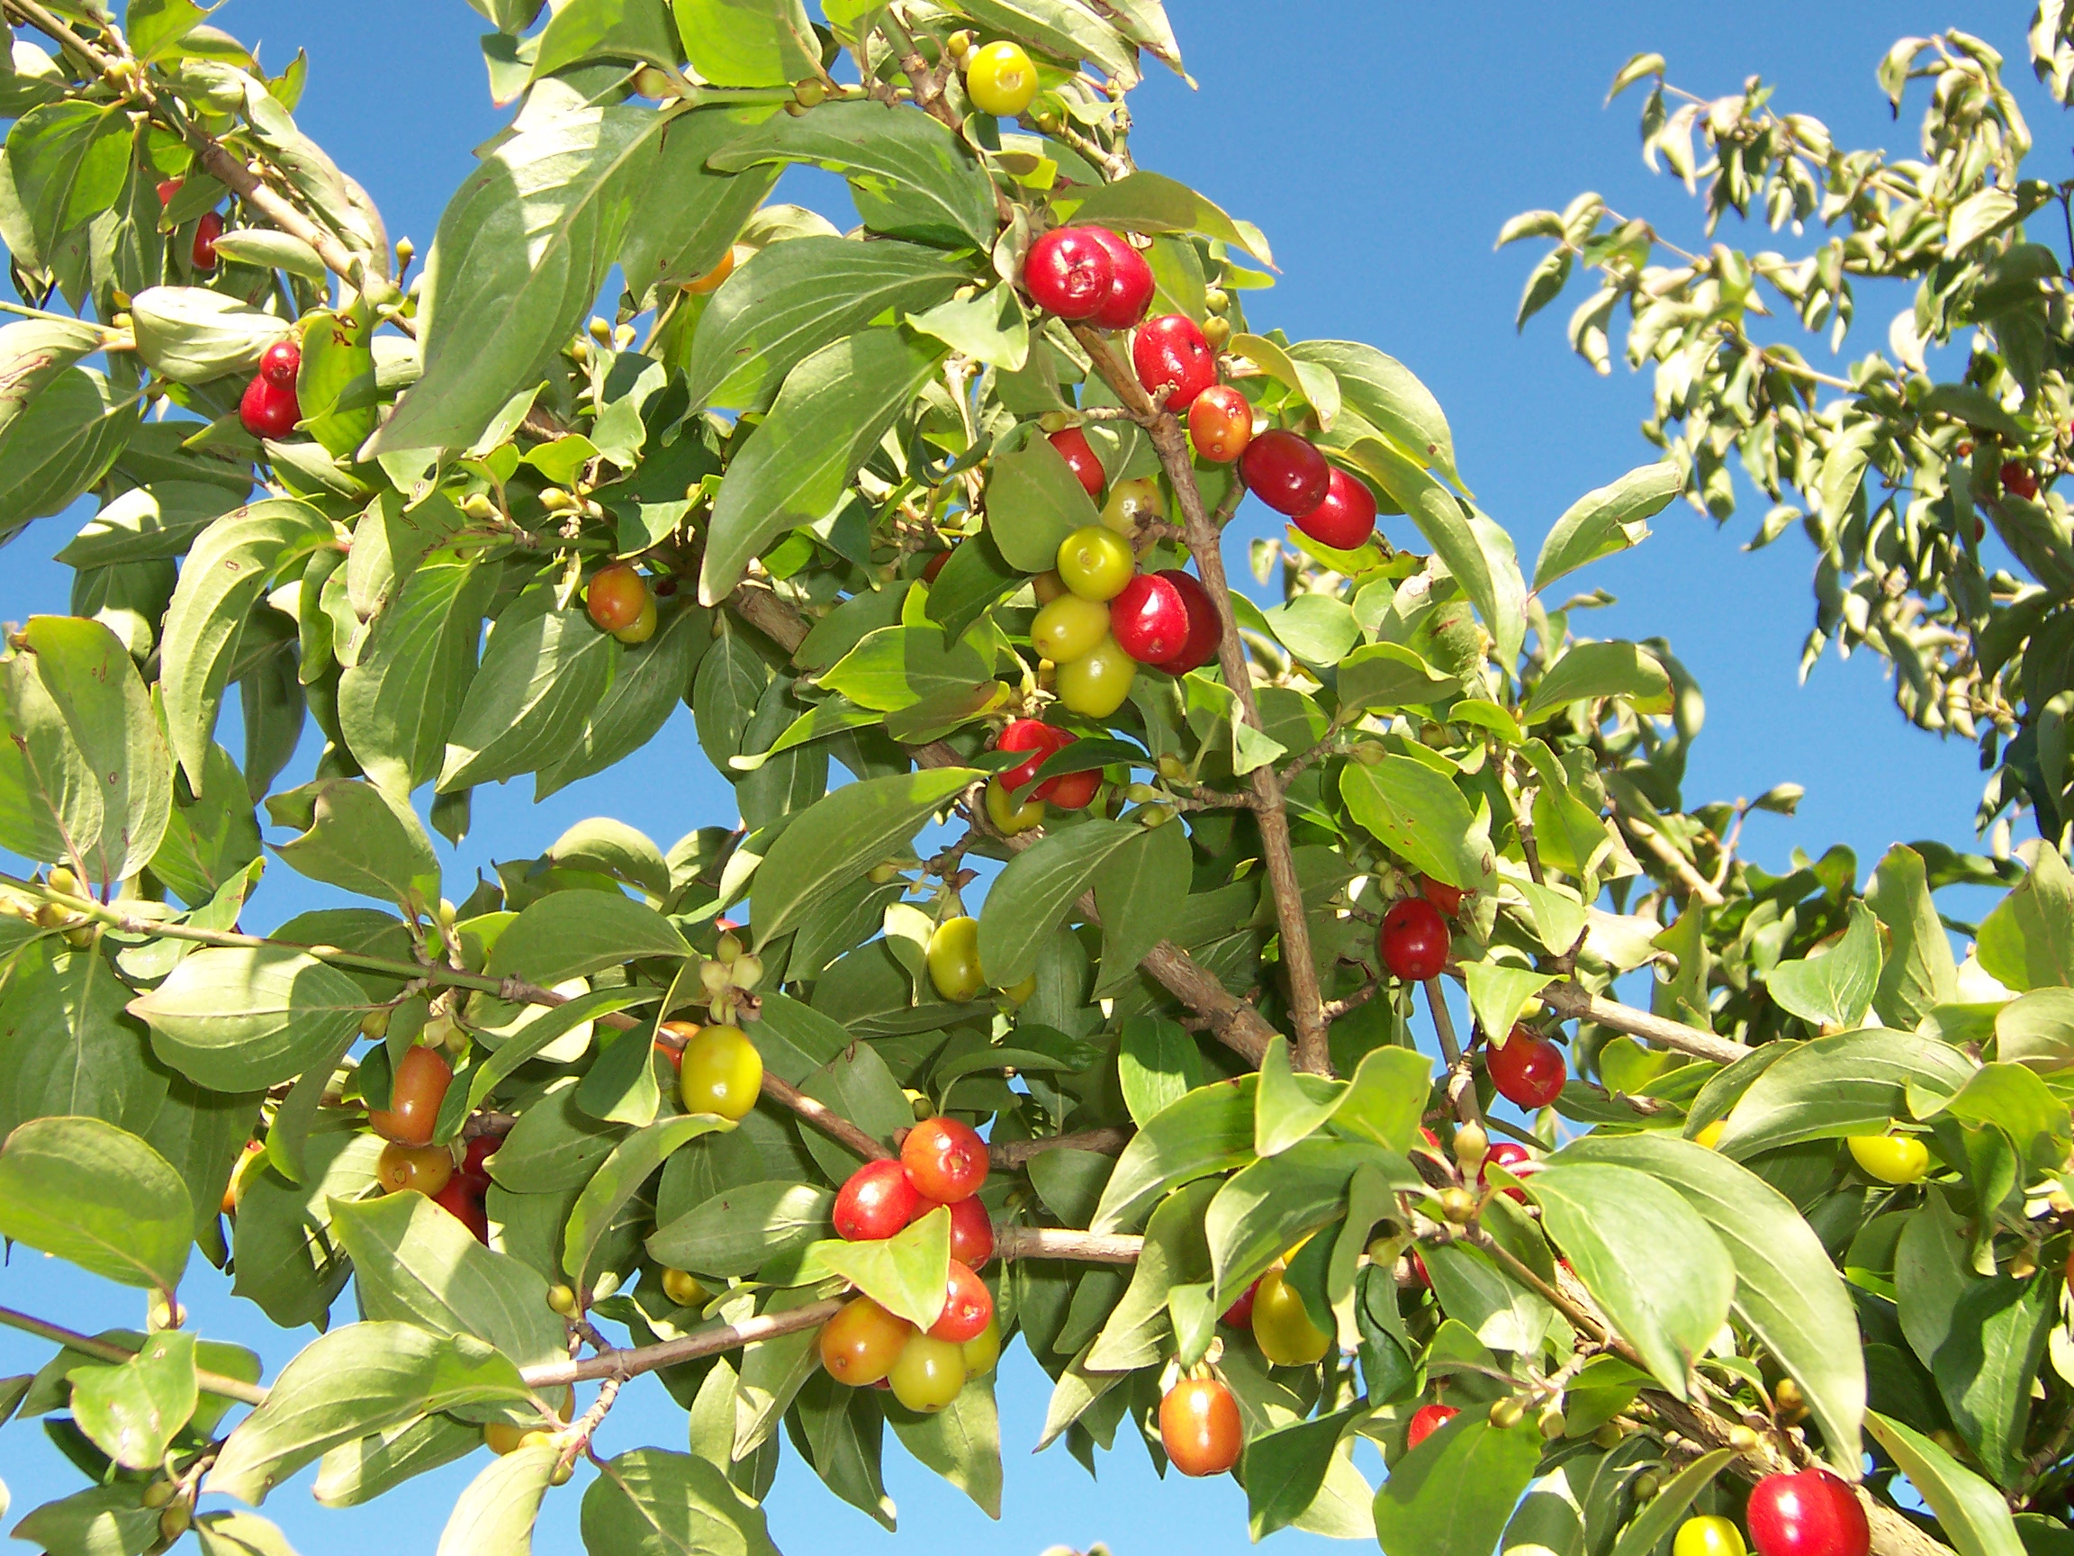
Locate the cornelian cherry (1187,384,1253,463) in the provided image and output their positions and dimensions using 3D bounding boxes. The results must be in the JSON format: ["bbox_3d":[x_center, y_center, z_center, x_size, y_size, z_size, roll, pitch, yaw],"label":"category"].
[{"bbox_3d":[0.032,-0.062,0.420,0.012,0.014,0.012,3,-24,1],"label":"cornelian cherry"}]

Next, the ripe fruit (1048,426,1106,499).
[{"bbox_3d":[0.007,-0.058,0.435,0.012,0.015,0.012,-20,-12,-6],"label":"ripe fruit"}]

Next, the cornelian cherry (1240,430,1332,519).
[{"bbox_3d":[0.049,-0.060,0.475,0.019,0.015,0.015,39,0,15],"label":"cornelian cherry"}]

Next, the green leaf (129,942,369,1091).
[{"bbox_3d":[-0.156,0.047,0.475,0.048,0.029,0.009,1,-9,-6],"label":"green leaf"}]

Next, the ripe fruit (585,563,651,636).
[{"bbox_3d":[-0.080,-0.034,0.455,0.011,0.014,0.011,-6,-24,-2],"label":"ripe fruit"}]

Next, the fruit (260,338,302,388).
[{"bbox_3d":[-0.202,-0.111,0.640,0.011,0.014,0.011,-13,-48,0],"label":"fruit"}]

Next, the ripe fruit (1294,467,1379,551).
[{"bbox_3d":[0.064,-0.058,0.515,0.016,0.020,0.016,-43,-27,0],"label":"ripe fruit"}]

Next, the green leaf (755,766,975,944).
[{"bbox_3d":[-0.037,0.015,0.522,0.034,0.064,0.016,56,-14,-21],"label":"green leaf"}]

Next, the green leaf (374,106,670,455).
[{"bbox_3d":[-0.090,-0.087,0.415,0.036,0.016,0.080,40,-83,-14],"label":"green leaf"}]

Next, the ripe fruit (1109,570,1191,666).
[{"bbox_3d":[0.022,-0.032,0.475,0.016,0.019,0.016,-8,-41,0],"label":"ripe fruit"}]

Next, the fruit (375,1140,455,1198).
[{"bbox_3d":[-0.126,0.078,0.487,0.015,0.018,0.015,5,-68,14],"label":"fruit"}]

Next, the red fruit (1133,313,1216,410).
[{"bbox_3d":[0.024,-0.074,0.425,0.014,0.017,0.014,-14,-15,-4],"label":"red fruit"}]

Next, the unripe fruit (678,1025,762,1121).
[{"bbox_3d":[-0.062,0.058,0.470,0.016,0.019,0.016,0,-13,0],"label":"unripe fruit"}]

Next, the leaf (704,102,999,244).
[{"bbox_3d":[-0.035,-0.121,0.475,0.058,0.025,0.018,17,-6,0],"label":"leaf"}]

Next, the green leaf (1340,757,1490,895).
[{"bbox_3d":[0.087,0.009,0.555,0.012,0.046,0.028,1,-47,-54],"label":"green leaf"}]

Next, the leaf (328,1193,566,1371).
[{"bbox_3d":[-0.103,0.092,0.420,0.056,0.014,0.032,39,-69,-6],"label":"leaf"}]

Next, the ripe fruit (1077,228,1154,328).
[{"bbox_3d":[0.013,-0.090,0.430,0.014,0.017,0.014,-20,-18,-6],"label":"ripe fruit"}]

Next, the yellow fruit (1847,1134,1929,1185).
[{"bbox_3d":[0.201,0.088,0.570,0.022,0.016,0.016,26,0,30],"label":"yellow fruit"}]

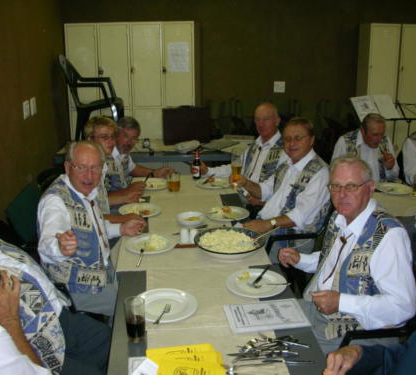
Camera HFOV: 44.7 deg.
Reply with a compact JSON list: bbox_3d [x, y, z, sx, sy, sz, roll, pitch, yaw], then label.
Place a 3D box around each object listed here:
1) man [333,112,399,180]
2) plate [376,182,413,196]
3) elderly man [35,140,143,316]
[{"bbox_3d":[1.120,0.069,3.693,0.530,1.220,0.720,-2,19,-7],"label":"man"},{"bbox_3d":[1.280,0.019,3.483,0.260,0.025,0.260,0,18,0],"label":"plate"},{"bbox_3d":[-0.470,0.453,2.366,0.780,1.320,0.600,12,22,33],"label":"elderly man"}]

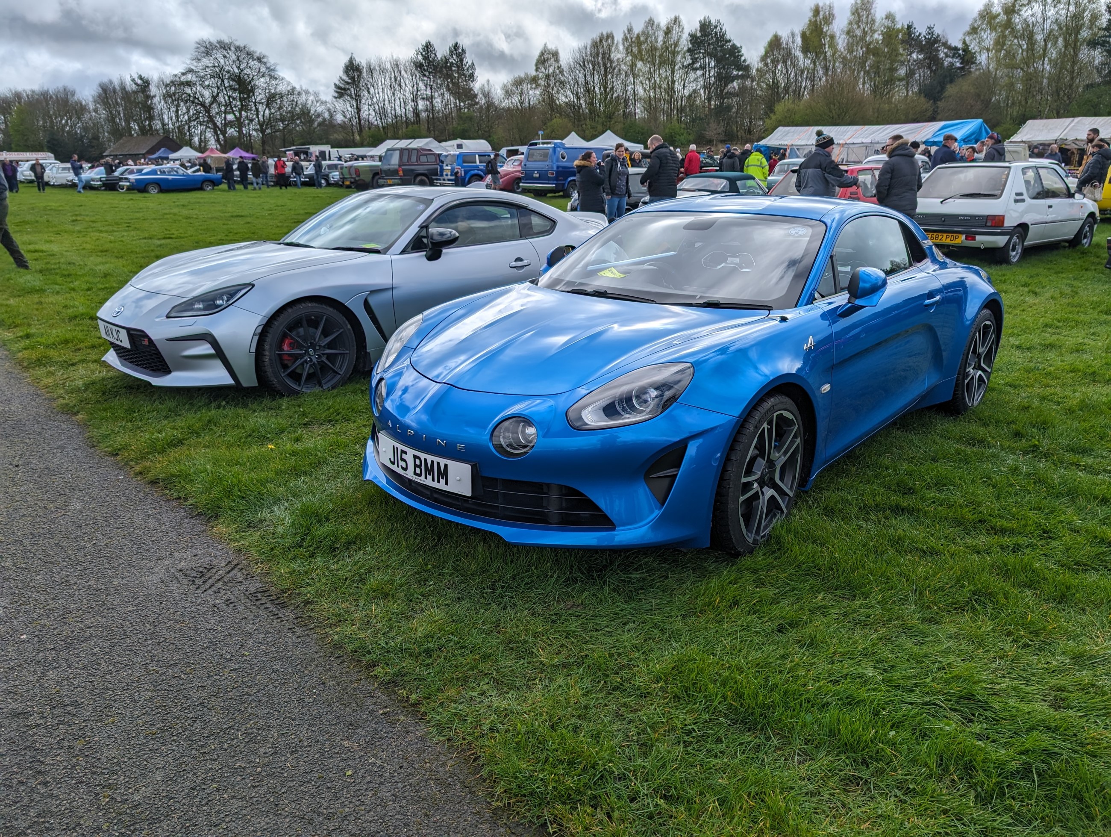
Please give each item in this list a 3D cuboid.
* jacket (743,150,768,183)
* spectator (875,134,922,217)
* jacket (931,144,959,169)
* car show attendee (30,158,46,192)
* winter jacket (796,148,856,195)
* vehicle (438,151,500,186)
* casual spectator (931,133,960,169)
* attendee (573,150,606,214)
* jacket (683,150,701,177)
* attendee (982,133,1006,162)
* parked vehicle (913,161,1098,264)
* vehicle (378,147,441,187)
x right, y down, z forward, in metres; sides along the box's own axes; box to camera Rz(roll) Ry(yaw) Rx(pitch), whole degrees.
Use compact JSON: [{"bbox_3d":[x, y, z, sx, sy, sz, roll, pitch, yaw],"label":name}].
[{"bbox_3d":[4.671,-5.849,18.129,0.620,0.820,0.360,4,19,12],"label":"jacket"},{"bbox_3d":[4.521,-2.850,10.240,0.560,1.760,0.360,-3,18,-8],"label":"spectator"},{"bbox_3d":[6.679,-4.321,13.320,0.360,0.750,0.520,-8,20,-23],"label":"jacket"},{"bbox_3d":[-26.390,-12.396,39.387,0.660,1.680,0.360,-15,23,-36],"label":"car show attendee"},{"bbox_3d":[3.819,-3.397,10.860,0.580,0.780,0.620,-10,21,-25],"label":"winter jacket"},{"bbox_3d":[-3.518,-12.789,39.847,4.700,1.850,1.880,-15,22,-38],"label":"vehicle"},{"bbox_3d":[6.698,-4.008,13.487,0.380,1.820,0.520,-8,20,-23],"label":"casual spectator"},{"bbox_3d":[0.566,-3.561,12.717,0.440,1.600,0.480,-7,20,-20],"label":"attendee"},{"bbox_3d":[4.004,-7.388,22.410,0.530,0.730,0.350,0,18,2],"label":"jacket"},{"bbox_3d":[7.742,-4.167,13.887,0.370,1.820,0.500,9,21,26],"label":"attendee"},{"bbox_3d":[6.724,-3.095,11.488,3.710,1.370,1.580,-14,23,-36],"label":"parked vehicle"},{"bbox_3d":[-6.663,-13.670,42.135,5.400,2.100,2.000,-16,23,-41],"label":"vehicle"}]

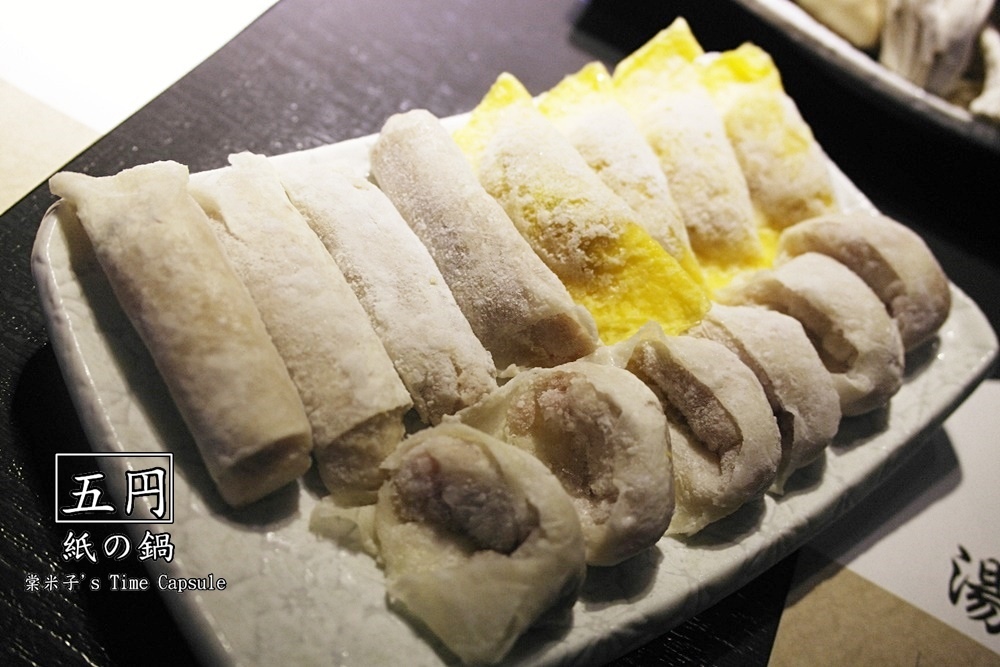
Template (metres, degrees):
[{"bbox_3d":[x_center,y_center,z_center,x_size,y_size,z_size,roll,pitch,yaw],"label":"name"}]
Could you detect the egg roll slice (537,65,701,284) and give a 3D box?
[{"bbox_3d":[0.037,-0.051,0.301,0.030,0.023,0.078,-17,69,-30],"label":"egg roll slice"}]

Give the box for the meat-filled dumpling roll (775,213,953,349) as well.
[{"bbox_3d":[0.111,-0.017,0.301,0.050,0.030,0.029,41,51,15],"label":"meat-filled dumpling roll"}]

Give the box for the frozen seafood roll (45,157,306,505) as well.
[{"bbox_3d":[-0.069,-0.003,0.225,0.024,0.023,0.083,-21,69,-32],"label":"frozen seafood roll"}]

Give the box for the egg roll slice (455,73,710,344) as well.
[{"bbox_3d":[0.021,-0.034,0.280,0.036,0.024,0.085,-27,72,-34],"label":"egg roll slice"}]

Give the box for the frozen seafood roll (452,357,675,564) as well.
[{"bbox_3d":[0.018,0.028,0.230,0.033,0.032,0.051,-25,64,-33],"label":"frozen seafood roll"}]

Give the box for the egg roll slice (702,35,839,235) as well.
[{"bbox_3d":[0.088,-0.065,0.330,0.030,0.023,0.072,-6,65,-24],"label":"egg roll slice"}]

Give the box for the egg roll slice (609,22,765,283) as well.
[{"bbox_3d":[0.062,-0.059,0.313,0.030,0.023,0.086,-6,65,-24],"label":"egg roll slice"}]

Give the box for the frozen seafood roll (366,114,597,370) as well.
[{"bbox_3d":[-0.006,-0.026,0.267,0.024,0.023,0.080,-21,66,-32],"label":"frozen seafood roll"}]

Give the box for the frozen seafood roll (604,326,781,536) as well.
[{"bbox_3d":[0.049,0.022,0.246,0.030,0.032,0.051,-16,59,-30],"label":"frozen seafood roll"}]

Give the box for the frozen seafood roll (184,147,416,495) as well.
[{"bbox_3d":[-0.047,-0.003,0.232,0.025,0.023,0.083,-17,67,-30],"label":"frozen seafood roll"}]

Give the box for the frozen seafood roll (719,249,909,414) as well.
[{"bbox_3d":[0.090,-0.001,0.281,0.029,0.030,0.051,-27,65,-34],"label":"frozen seafood roll"}]

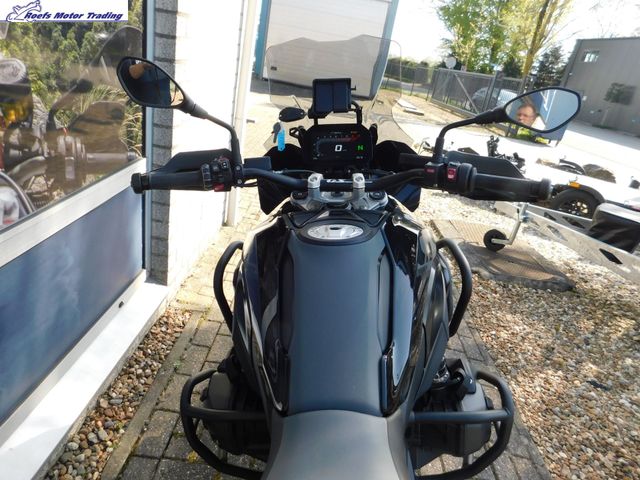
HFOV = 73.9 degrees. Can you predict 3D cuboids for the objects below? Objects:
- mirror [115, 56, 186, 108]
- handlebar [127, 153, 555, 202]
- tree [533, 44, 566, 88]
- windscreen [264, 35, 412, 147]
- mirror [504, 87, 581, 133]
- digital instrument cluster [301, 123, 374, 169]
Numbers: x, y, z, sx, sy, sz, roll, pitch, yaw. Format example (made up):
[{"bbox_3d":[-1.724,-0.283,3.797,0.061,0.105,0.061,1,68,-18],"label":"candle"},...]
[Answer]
[{"bbox_3d":[-0.363,-0.337,0.910,0.138,0.102,0.050,-6,23,-11],"label":"mirror"},{"bbox_3d":[0.043,-0.135,0.951,0.900,0.110,0.160,0,23,2],"label":"handlebar"},{"bbox_3d":[24.990,-17.932,47.373,4.000,7.100,4.000,8,23,-6],"label":"tree"},{"bbox_3d":[0.053,-0.400,1.214,0.405,0.370,0.110,0,57,2],"label":"windscreen"},{"bbox_3d":[0.461,-0.272,0.885,0.142,0.095,0.050,6,24,17],"label":"mirror"},{"bbox_3d":[0.047,-0.245,1.140,0.185,0.125,0.050,0,-10,2],"label":"digital instrument cluster"}]

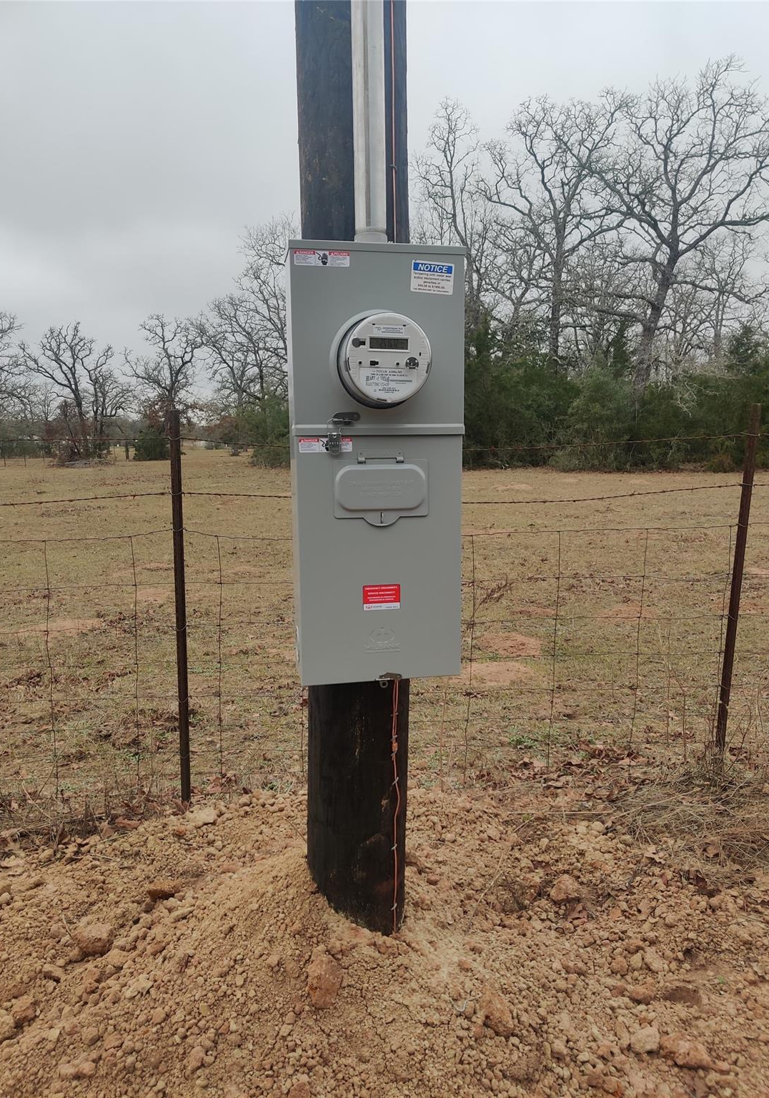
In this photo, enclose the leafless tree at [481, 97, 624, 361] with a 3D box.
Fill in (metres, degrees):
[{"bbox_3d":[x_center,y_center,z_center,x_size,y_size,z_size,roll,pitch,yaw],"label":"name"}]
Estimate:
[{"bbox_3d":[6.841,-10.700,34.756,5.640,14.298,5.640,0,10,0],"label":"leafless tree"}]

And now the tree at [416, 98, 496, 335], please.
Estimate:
[{"bbox_3d":[2.886,-11.275,36.711,3.751,14.822,3.938,0,10,0],"label":"tree"}]

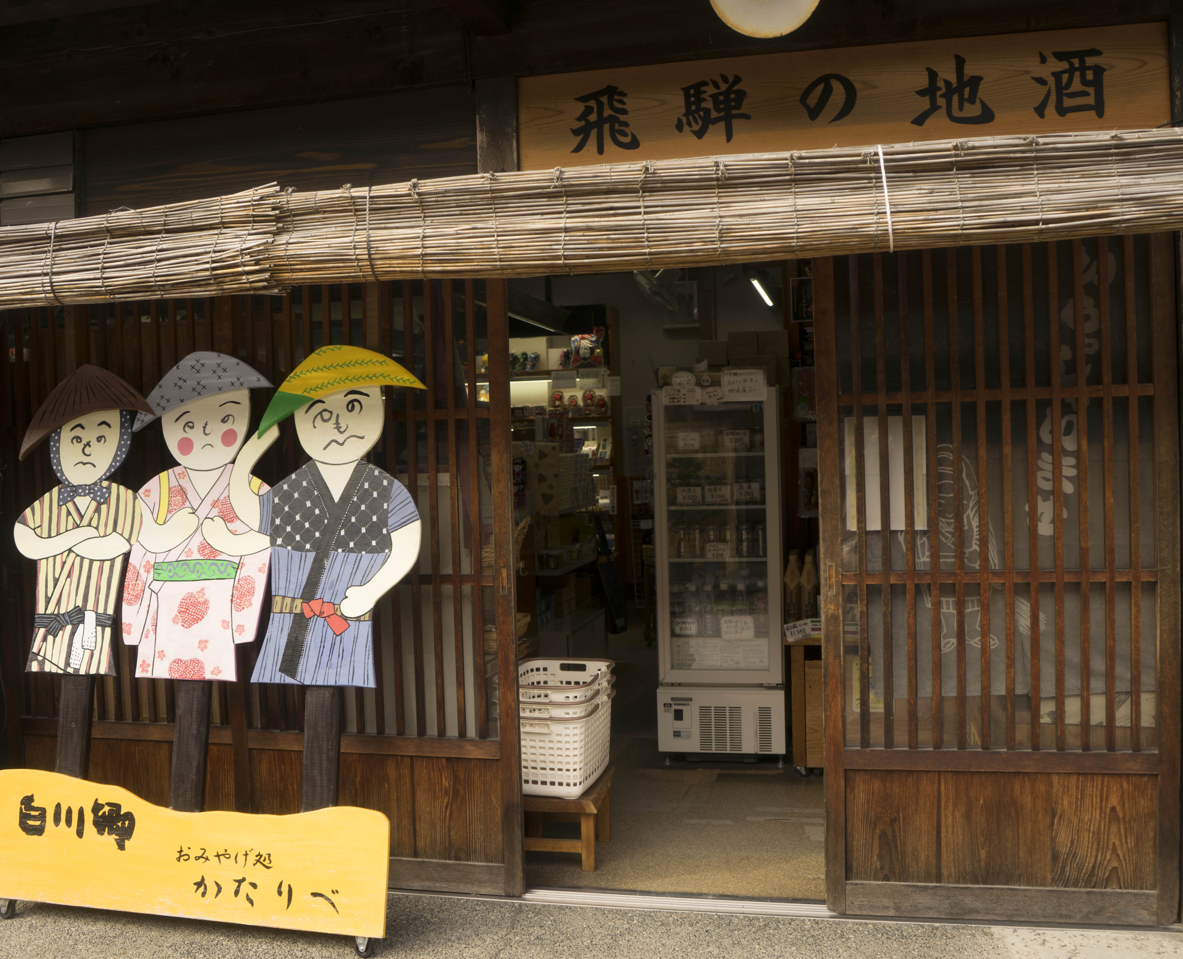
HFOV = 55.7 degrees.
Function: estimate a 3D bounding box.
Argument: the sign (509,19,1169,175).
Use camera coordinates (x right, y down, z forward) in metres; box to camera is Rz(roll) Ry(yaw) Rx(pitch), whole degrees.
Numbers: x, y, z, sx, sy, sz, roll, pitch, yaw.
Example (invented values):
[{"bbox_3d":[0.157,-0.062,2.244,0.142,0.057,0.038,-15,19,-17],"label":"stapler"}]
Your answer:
[{"bbox_3d":[0.608,-0.962,2.905,1.650,0.280,0.040,-1,1,12],"label":"sign"}]

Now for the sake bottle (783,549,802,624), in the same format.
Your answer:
[{"bbox_3d":[0.806,0.436,4.443,0.070,0.314,0.070,-1,1,17],"label":"sake bottle"}]

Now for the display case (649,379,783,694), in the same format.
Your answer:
[{"bbox_3d":[0.550,0.312,4.651,0.506,1.344,0.500,-1,1,13],"label":"display case"}]

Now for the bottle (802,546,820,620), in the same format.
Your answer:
[{"bbox_3d":[0.869,0.434,4.429,0.070,0.314,0.070,-1,1,17],"label":"bottle"}]

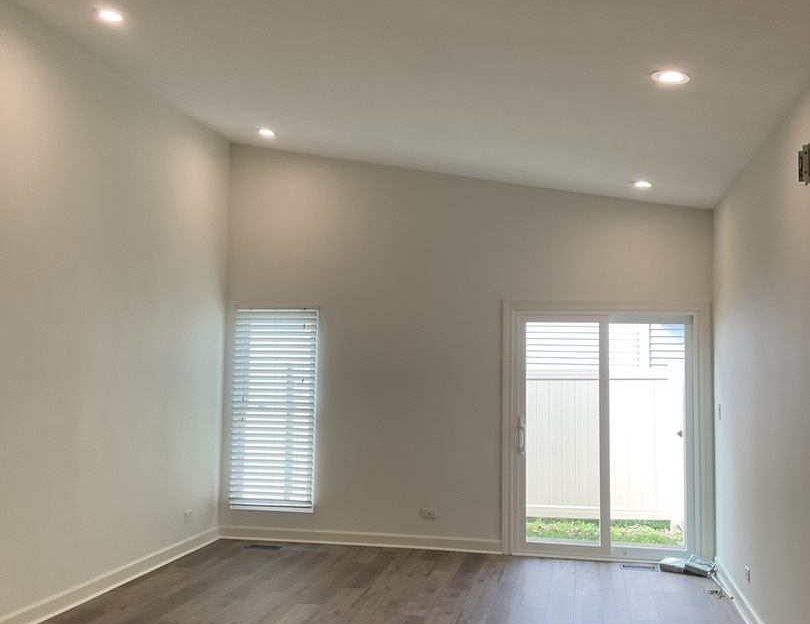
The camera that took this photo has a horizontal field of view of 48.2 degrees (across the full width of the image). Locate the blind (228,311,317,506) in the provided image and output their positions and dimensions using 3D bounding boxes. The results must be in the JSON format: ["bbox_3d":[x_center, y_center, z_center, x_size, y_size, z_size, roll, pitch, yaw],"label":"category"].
[{"bbox_3d":[-1.157,0.842,7.941,0.755,1.720,0.065,0,-3,11],"label":"blind"}]

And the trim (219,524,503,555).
[{"bbox_3d":[-0.422,1.950,7.753,2.490,0.122,0.022,0,-3,11],"label":"trim"}]

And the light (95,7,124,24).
[{"bbox_3d":[-1.614,-1.617,4.941,0.170,0.030,0.170,10,-2,12],"label":"light"}]

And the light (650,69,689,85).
[{"bbox_3d":[1.276,-1.124,4.347,0.180,0.030,0.180,10,-2,12],"label":"light"}]

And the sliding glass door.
[{"bbox_3d":[1.631,1.016,7.443,1.480,2.025,0.120,0,-3,11],"label":"sliding glass door"}]

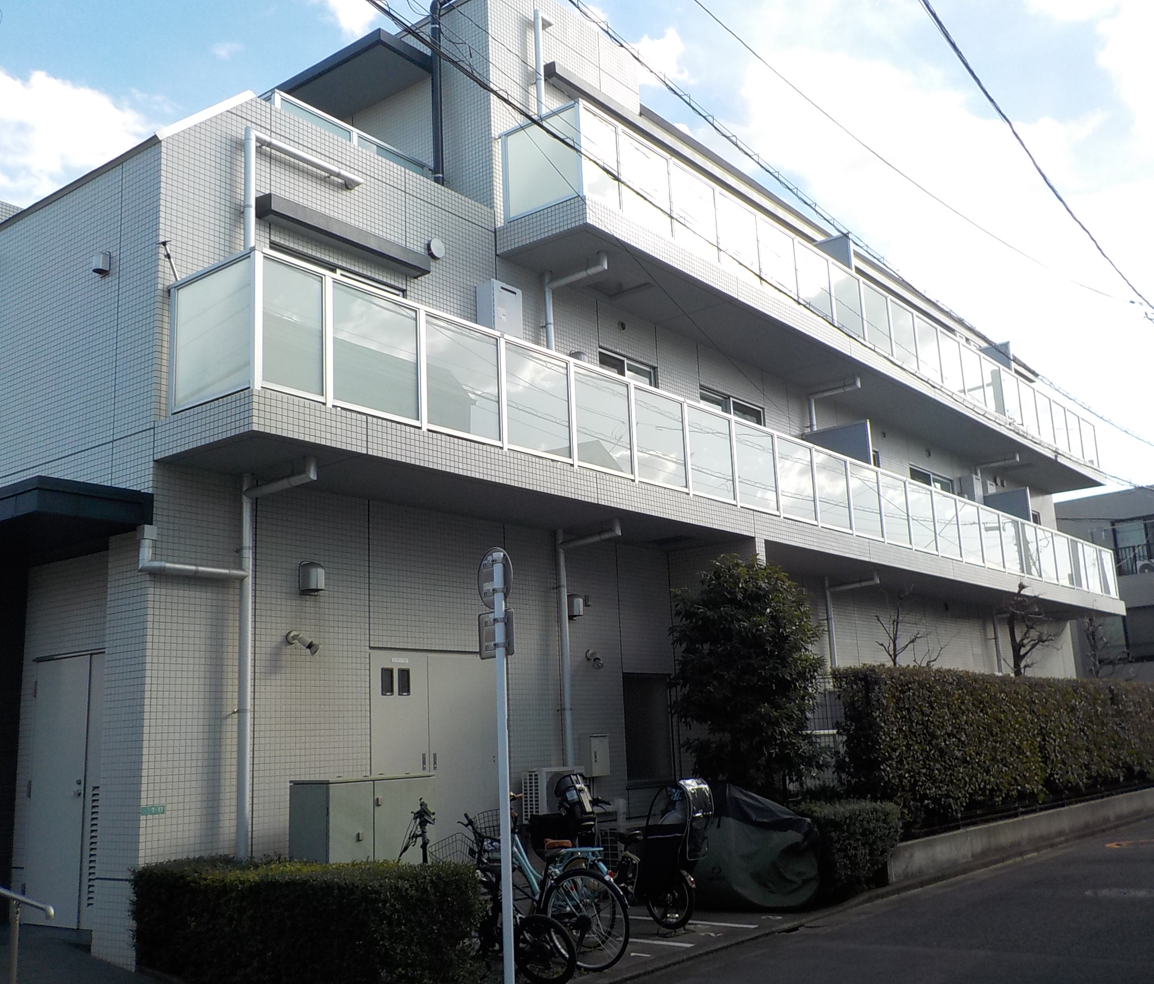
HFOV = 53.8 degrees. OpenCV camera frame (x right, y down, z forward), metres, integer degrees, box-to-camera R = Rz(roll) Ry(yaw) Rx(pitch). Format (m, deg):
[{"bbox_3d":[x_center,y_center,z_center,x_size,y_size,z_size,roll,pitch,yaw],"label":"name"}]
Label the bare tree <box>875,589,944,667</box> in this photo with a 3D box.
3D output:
[{"bbox_3d":[4.152,2.640,14.332,0.730,2.880,0.750,-12,-15,38],"label":"bare tree"}]

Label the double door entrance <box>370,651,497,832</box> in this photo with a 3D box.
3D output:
[{"bbox_3d":[-1.230,2.509,10.276,0.100,2.100,1.630,-12,-15,38],"label":"double door entrance"}]

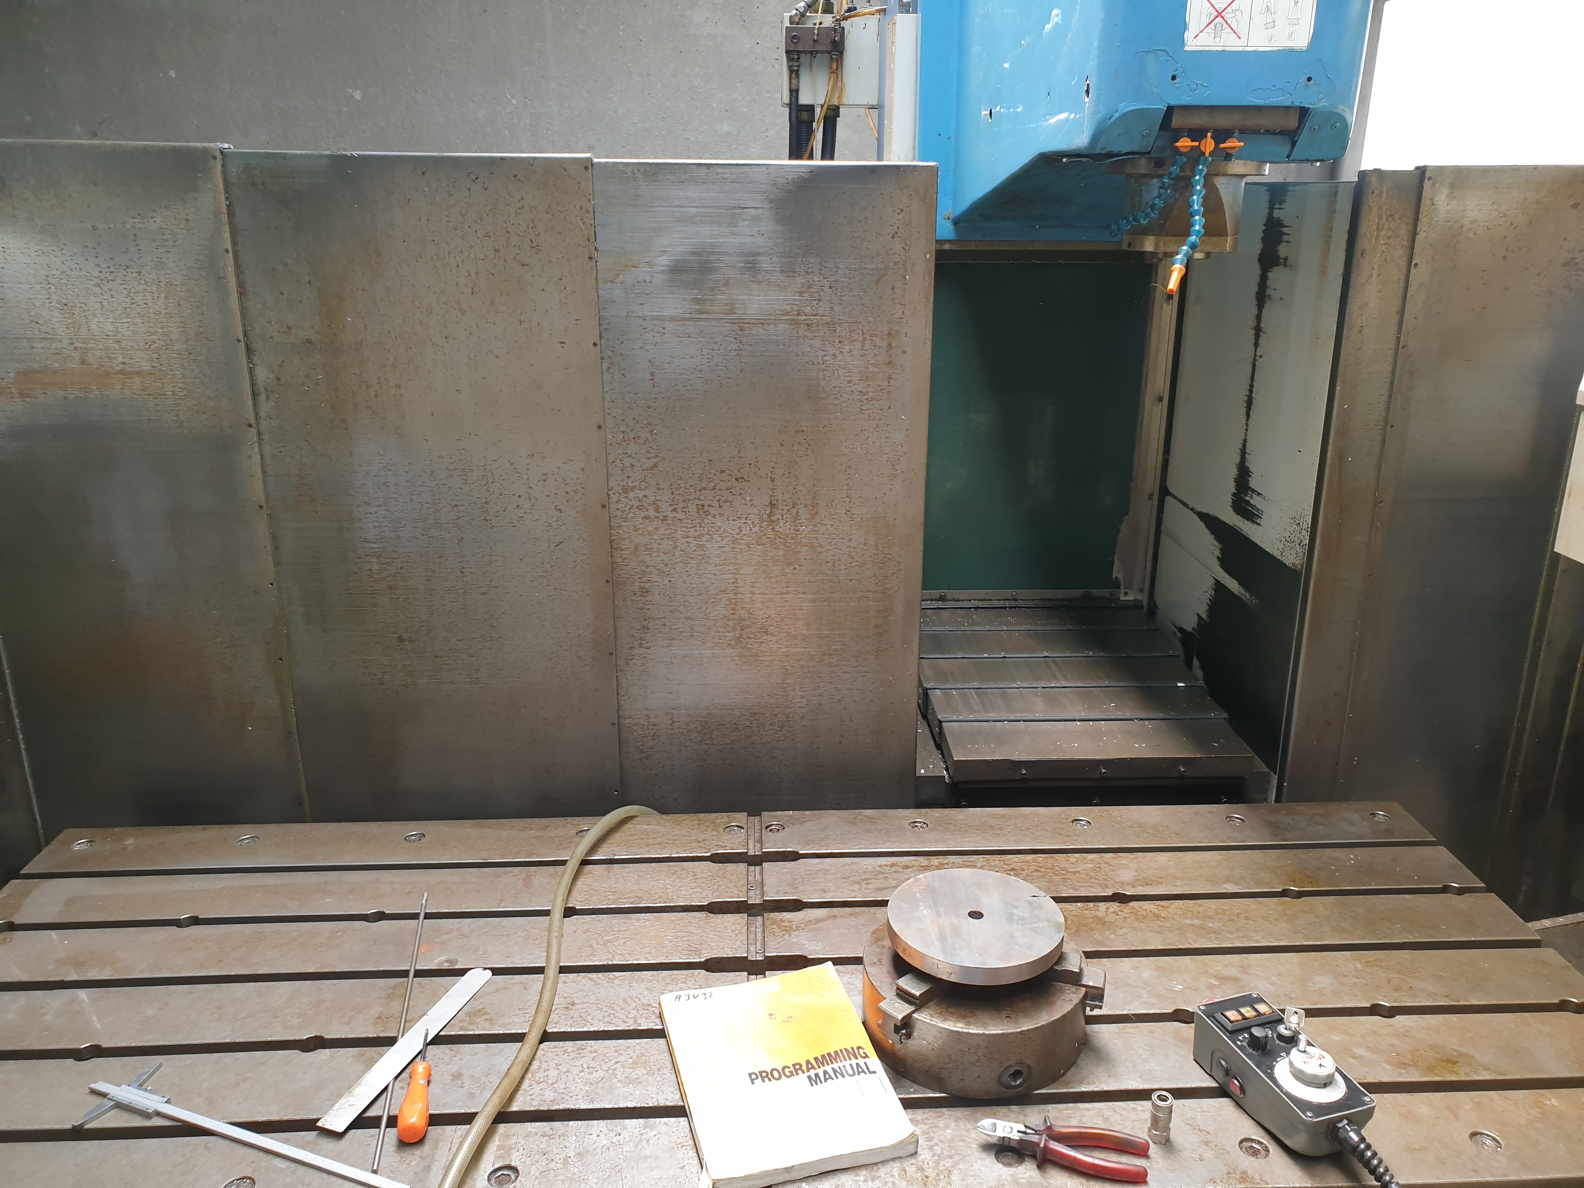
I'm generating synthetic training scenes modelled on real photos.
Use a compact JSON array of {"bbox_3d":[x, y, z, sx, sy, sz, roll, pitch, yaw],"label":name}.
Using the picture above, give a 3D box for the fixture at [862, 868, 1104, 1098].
[{"bbox_3d":[0.218,0.435,1.395,0.275,0.141,0.280,0,19,0],"label":"fixture"}]

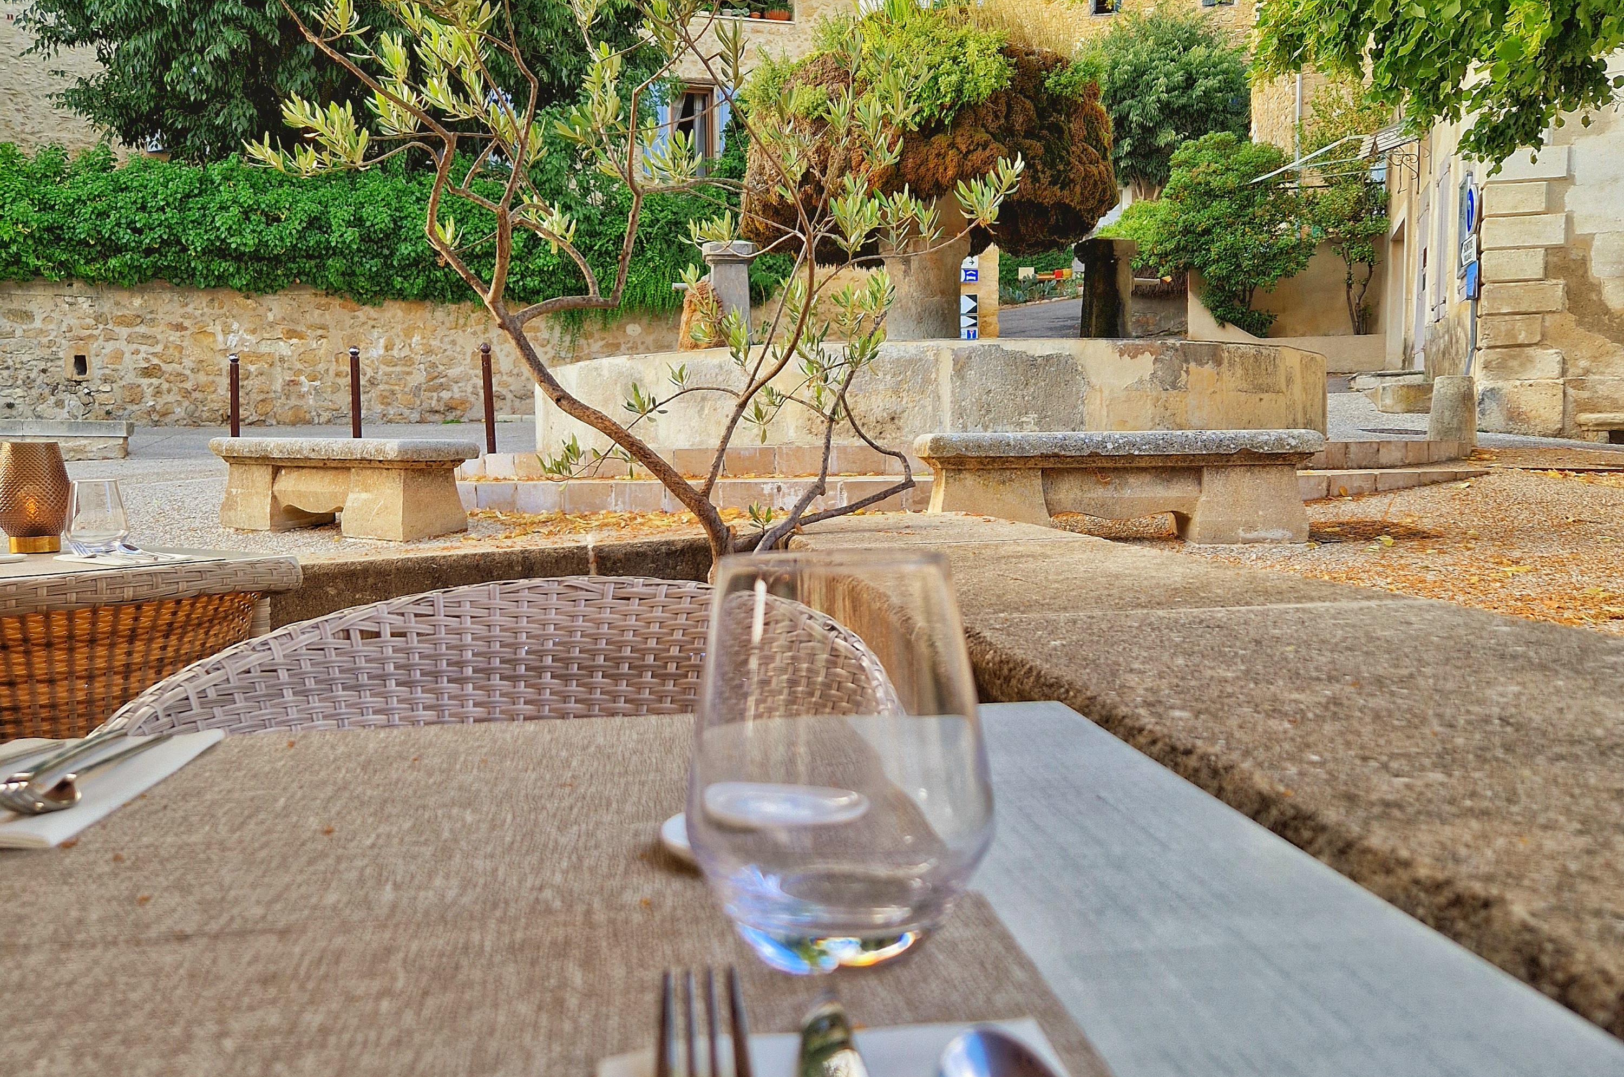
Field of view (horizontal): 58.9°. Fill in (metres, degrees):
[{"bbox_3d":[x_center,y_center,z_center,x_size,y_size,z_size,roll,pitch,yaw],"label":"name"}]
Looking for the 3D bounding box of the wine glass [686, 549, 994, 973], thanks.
[{"bbox_3d":[0.008,0.063,0.430,0.090,0.113,0.090,0,4,0],"label":"wine glass"}]

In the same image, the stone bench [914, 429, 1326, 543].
[{"bbox_3d":[1.234,-0.209,5.918,1.584,0.450,0.453,0,4,-3],"label":"stone bench"}]

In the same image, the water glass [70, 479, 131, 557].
[{"bbox_3d":[-1.125,-0.033,2.270,0.090,0.113,0.090,0,4,0],"label":"water glass"}]

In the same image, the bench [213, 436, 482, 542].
[{"bbox_3d":[-2.338,-0.265,7.123,1.584,0.450,0.453,3,5,38],"label":"bench"}]

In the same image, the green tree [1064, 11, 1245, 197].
[{"bbox_3d":[7.857,-9.448,33.000,4.400,5.600,4.400,0,4,0],"label":"green tree"}]

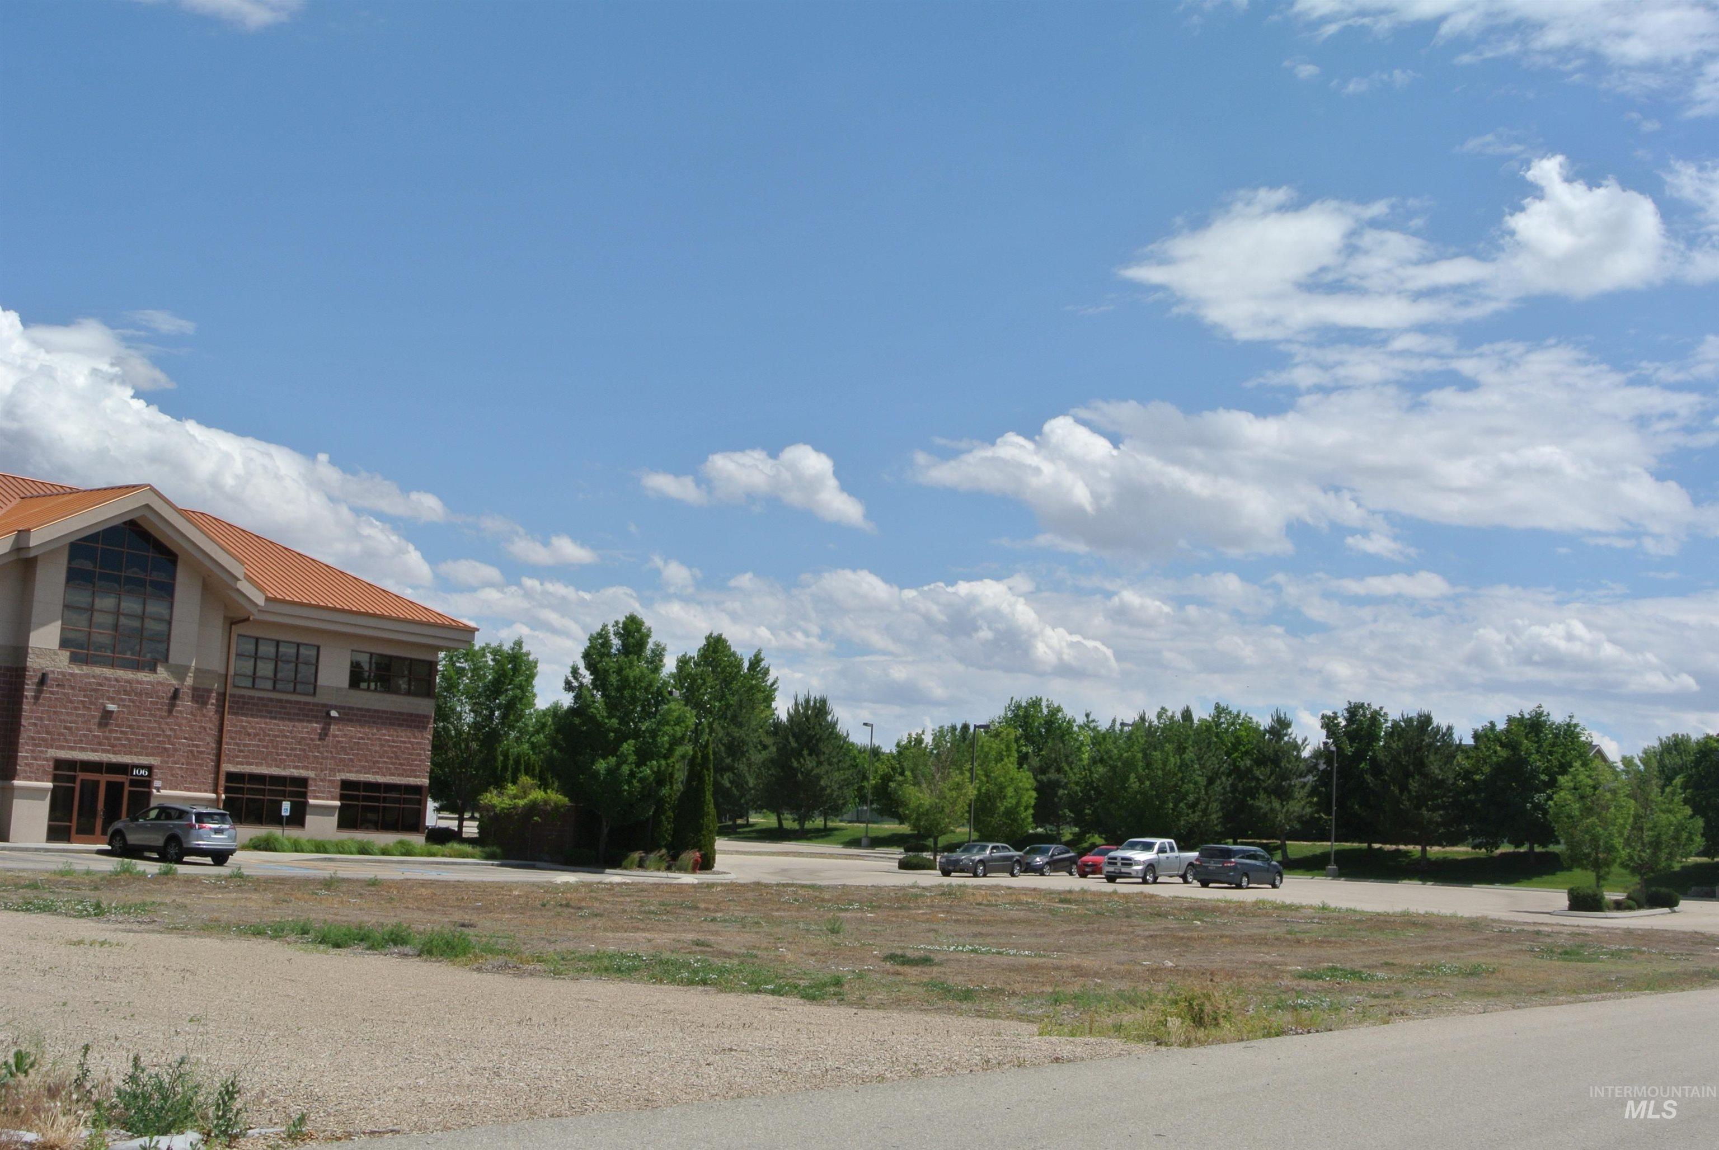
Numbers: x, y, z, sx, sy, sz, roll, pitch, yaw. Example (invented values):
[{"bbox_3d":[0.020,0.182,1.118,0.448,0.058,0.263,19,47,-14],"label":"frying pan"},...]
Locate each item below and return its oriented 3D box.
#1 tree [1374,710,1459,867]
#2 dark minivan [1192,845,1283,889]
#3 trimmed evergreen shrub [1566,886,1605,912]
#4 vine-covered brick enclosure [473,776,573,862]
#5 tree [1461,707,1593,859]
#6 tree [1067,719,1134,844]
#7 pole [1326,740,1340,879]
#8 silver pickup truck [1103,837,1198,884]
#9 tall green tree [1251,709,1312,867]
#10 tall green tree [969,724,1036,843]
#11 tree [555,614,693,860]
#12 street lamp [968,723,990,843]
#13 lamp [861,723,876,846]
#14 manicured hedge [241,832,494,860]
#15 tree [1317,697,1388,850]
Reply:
[{"bbox_3d":[33.033,12.651,119.000,4.878,9.137,4.878,1,-8,16],"label":"tree"},{"bbox_3d":[16.457,12.581,86.685,1.970,1.840,5.100,-3,-9,37],"label":"dark minivan"},{"bbox_3d":[23.258,10.383,64.300,1.257,0.809,1.257,0,-8,20],"label":"trimmed evergreen shrub"},{"bbox_3d":[-12.901,9.433,77.300,2.984,3.256,2.449,-3,-9,38],"label":"vine-covered brick enclosure"},{"bbox_3d":[39.355,12.400,118.500,7.630,9.177,7.630,0,-8,18],"label":"tree"},{"bbox_3d":[18.110,15.295,150.000,5.268,9.528,5.268,3,-7,0],"label":"tree"},{"bbox_3d":[30.881,15.197,131.279,0.550,9.012,1.250,-3,-9,38],"label":"pole"},{"bbox_3d":[12.816,12.470,87.538,2.020,1.930,5.820,-3,-9,37],"label":"silver pickup truck"},{"bbox_3d":[25.560,12.836,121.500,3.601,9.169,3.601,1,-8,12],"label":"tall green tree"},{"bbox_3d":[10.472,15.480,147.000,4.916,9.141,4.916,3,-7,0],"label":"tall green tree"},{"bbox_3d":[-9.215,6.456,78.500,5.314,9.769,5.314,4,-8,-6],"label":"tree"},{"bbox_3d":[8.459,15.140,142.394,1.400,9.290,0.500,-1,-8,25],"label":"street lamp"},{"bbox_3d":[0.541,15.753,151.284,0.500,9.471,1.300,-3,-9,38],"label":"lamp"},{"bbox_3d":[-17.430,9.796,72.436,1.200,0.720,11.300,-2,-9,35],"label":"manicured hedge"},{"bbox_3d":[35.595,14.494,145.000,5.140,10.762,5.140,3,-7,0],"label":"tree"}]

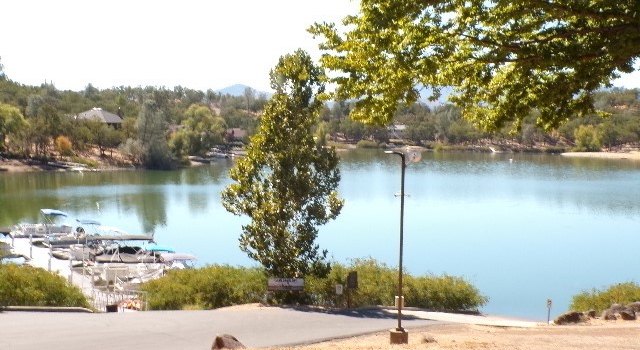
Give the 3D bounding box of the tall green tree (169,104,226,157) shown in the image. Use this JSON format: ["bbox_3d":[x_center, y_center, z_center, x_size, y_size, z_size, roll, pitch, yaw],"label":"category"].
[{"bbox_3d":[-32.860,-12.035,245.000,15.000,14.800,14.000,0,3,0],"label":"tall green tree"}]

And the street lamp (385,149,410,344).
[{"bbox_3d":[2.686,2.463,31.200,0.870,6.600,0.620,2,3,22],"label":"street lamp"}]

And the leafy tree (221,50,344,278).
[{"bbox_3d":[-1.904,-0.025,46.000,6.200,12.500,6.000,0,3,0],"label":"leafy tree"}]

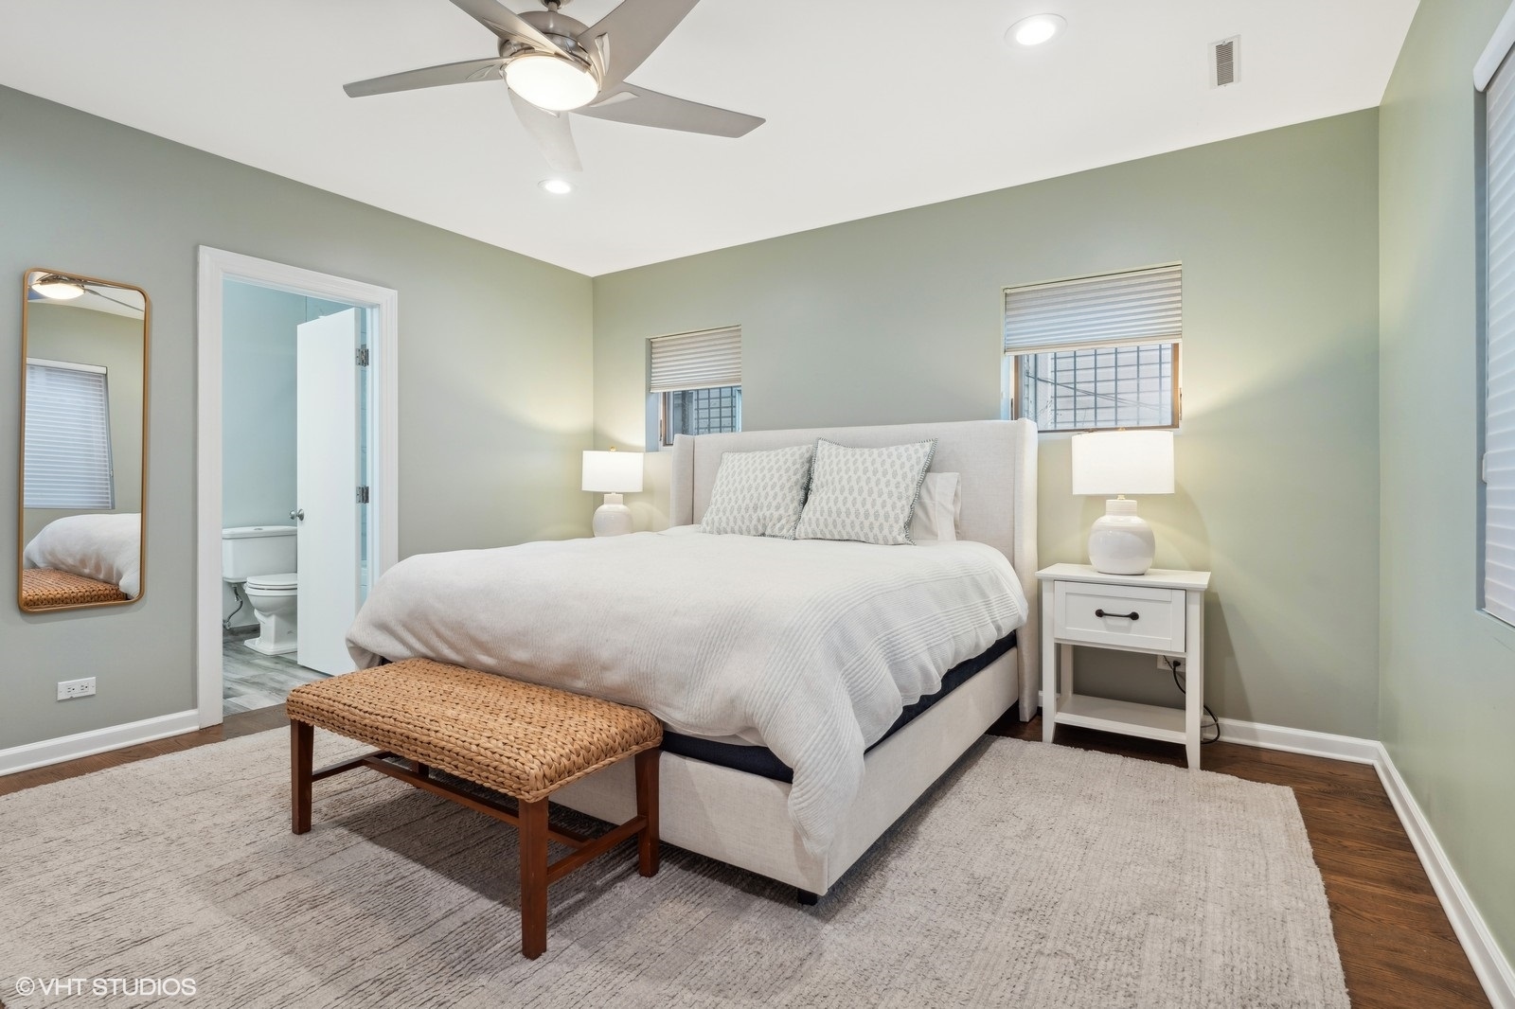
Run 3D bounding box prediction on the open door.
[{"bbox_3d":[-2.532,-0.053,4.213,0.750,2.067,0.040,0,1,37],"label":"open door"}]

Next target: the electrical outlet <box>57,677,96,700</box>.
[{"bbox_3d":[-2.773,0.754,2.919,0.008,0.070,0.115,0,1,33],"label":"electrical outlet"}]

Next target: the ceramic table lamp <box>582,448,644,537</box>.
[{"bbox_3d":[-0.914,-0.055,4.571,0.383,0.613,0.383,0,1,0],"label":"ceramic table lamp"}]

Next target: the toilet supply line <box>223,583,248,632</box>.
[{"bbox_3d":[-3.692,0.723,5.023,0.150,0.320,0.130,0,1,33],"label":"toilet supply line"}]

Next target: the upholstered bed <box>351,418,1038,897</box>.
[{"bbox_3d":[-0.142,0.318,3.177,2.178,1.403,2.162,0,1,33],"label":"upholstered bed"}]

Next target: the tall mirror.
[{"bbox_3d":[-2.734,-0.246,2.915,0.030,1.320,0.387,4,3,33],"label":"tall mirror"}]

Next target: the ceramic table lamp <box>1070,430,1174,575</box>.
[{"bbox_3d":[1.551,-0.015,3.047,0.383,0.613,0.383,0,1,33],"label":"ceramic table lamp"}]

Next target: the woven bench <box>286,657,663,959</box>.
[{"bbox_3d":[-0.878,0.806,2.149,1.188,0.470,0.495,0,1,33],"label":"woven bench"}]

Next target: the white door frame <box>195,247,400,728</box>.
[{"bbox_3d":[-2.333,-0.091,3.681,0.138,2.186,0.938,0,1,33],"label":"white door frame"}]

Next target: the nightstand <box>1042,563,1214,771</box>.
[{"bbox_3d":[1.579,0.661,3.080,0.619,0.727,0.484,0,1,33],"label":"nightstand"}]

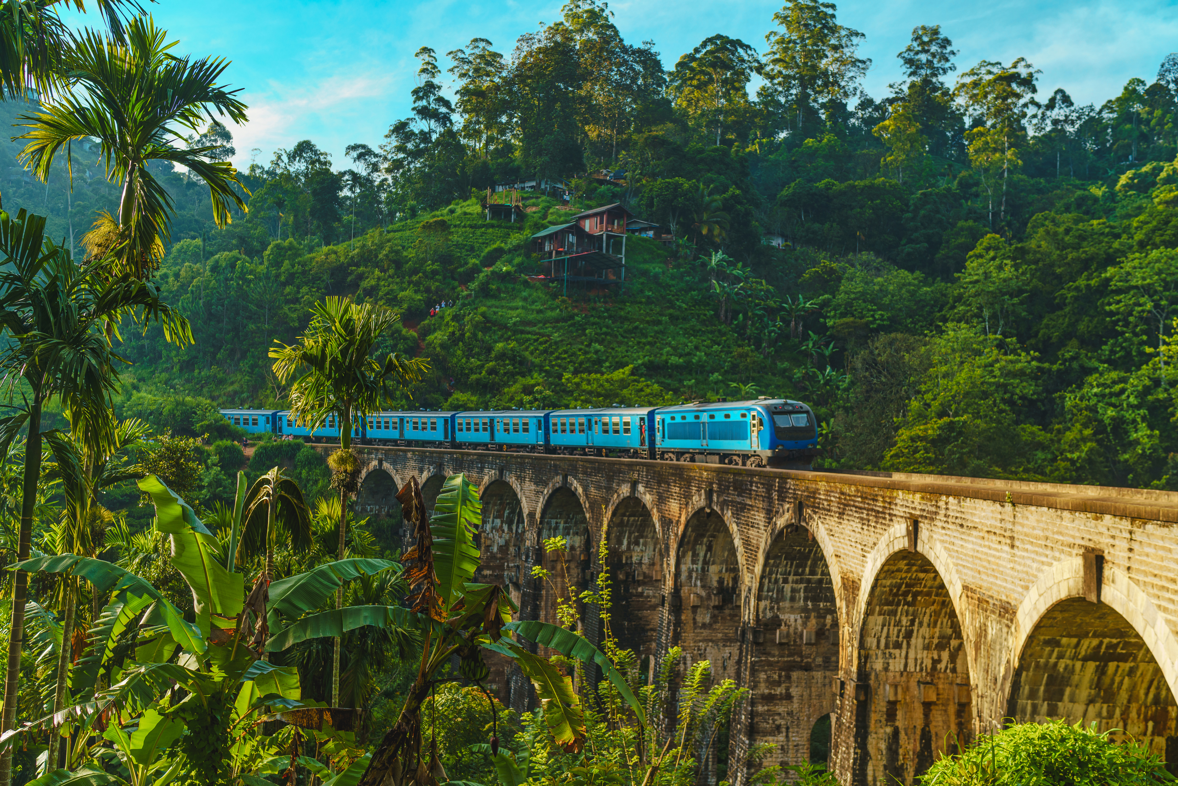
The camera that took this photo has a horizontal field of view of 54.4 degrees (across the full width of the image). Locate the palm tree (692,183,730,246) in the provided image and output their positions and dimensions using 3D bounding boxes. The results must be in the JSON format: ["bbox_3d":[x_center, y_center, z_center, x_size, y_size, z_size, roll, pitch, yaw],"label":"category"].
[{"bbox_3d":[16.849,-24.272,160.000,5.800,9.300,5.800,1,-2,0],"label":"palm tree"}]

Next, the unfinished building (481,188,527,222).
[{"bbox_3d":[-13.675,-30.159,184.000,7.000,5.500,6.000,2,-2,2],"label":"unfinished building"}]

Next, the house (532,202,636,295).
[{"bbox_3d":[-0.789,-18.523,150.000,10.200,10.700,9.000,2,-2,-39],"label":"house"}]

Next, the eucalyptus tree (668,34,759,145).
[{"bbox_3d":[22.778,-55.262,212.000,15.500,20.500,15.500,1,-2,0],"label":"eucalyptus tree"}]

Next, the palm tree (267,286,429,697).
[{"bbox_3d":[-4.285,2.017,21.000,2.700,7.600,2.700,1,-2,0],"label":"palm tree"}]

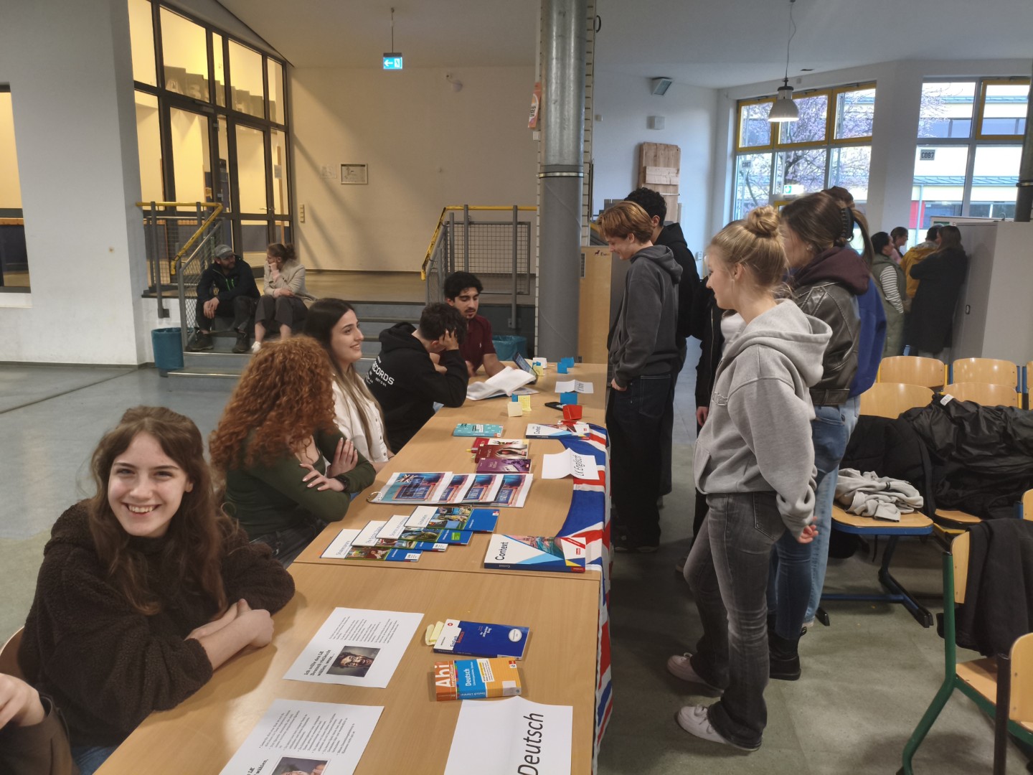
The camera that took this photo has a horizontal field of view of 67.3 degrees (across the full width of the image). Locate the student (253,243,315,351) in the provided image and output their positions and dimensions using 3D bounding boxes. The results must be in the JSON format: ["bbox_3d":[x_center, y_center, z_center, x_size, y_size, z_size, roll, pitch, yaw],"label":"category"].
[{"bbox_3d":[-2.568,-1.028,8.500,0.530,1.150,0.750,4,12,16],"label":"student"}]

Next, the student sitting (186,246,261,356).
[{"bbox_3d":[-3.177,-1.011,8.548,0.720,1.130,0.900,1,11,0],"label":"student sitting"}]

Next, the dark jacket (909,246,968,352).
[{"bbox_3d":[3.893,-0.802,7.150,0.500,1.000,0.360,-5,13,-27],"label":"dark jacket"}]

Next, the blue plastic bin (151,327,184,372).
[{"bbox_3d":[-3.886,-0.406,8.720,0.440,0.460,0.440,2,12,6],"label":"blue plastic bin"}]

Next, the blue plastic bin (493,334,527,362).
[{"bbox_3d":[-0.074,-0.337,8.682,0.375,0.455,0.375,2,11,7],"label":"blue plastic bin"}]

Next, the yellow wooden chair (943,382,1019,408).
[{"bbox_3d":[2.465,0.430,4.062,0.430,0.840,0.480,3,12,9],"label":"yellow wooden chair"}]

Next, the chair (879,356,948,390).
[{"bbox_3d":[2.438,0.250,4.843,0.460,0.860,0.540,2,11,7],"label":"chair"}]

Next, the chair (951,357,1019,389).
[{"bbox_3d":[2.878,0.266,4.785,0.460,0.860,0.540,2,11,7],"label":"chair"}]

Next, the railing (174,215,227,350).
[{"bbox_3d":[-3.515,-1.198,8.724,0.080,1.450,1.030,2,11,7],"label":"railing"}]

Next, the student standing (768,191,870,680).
[{"bbox_3d":[1.038,0.222,2.762,0.380,1.740,0.480,7,13,28],"label":"student standing"}]

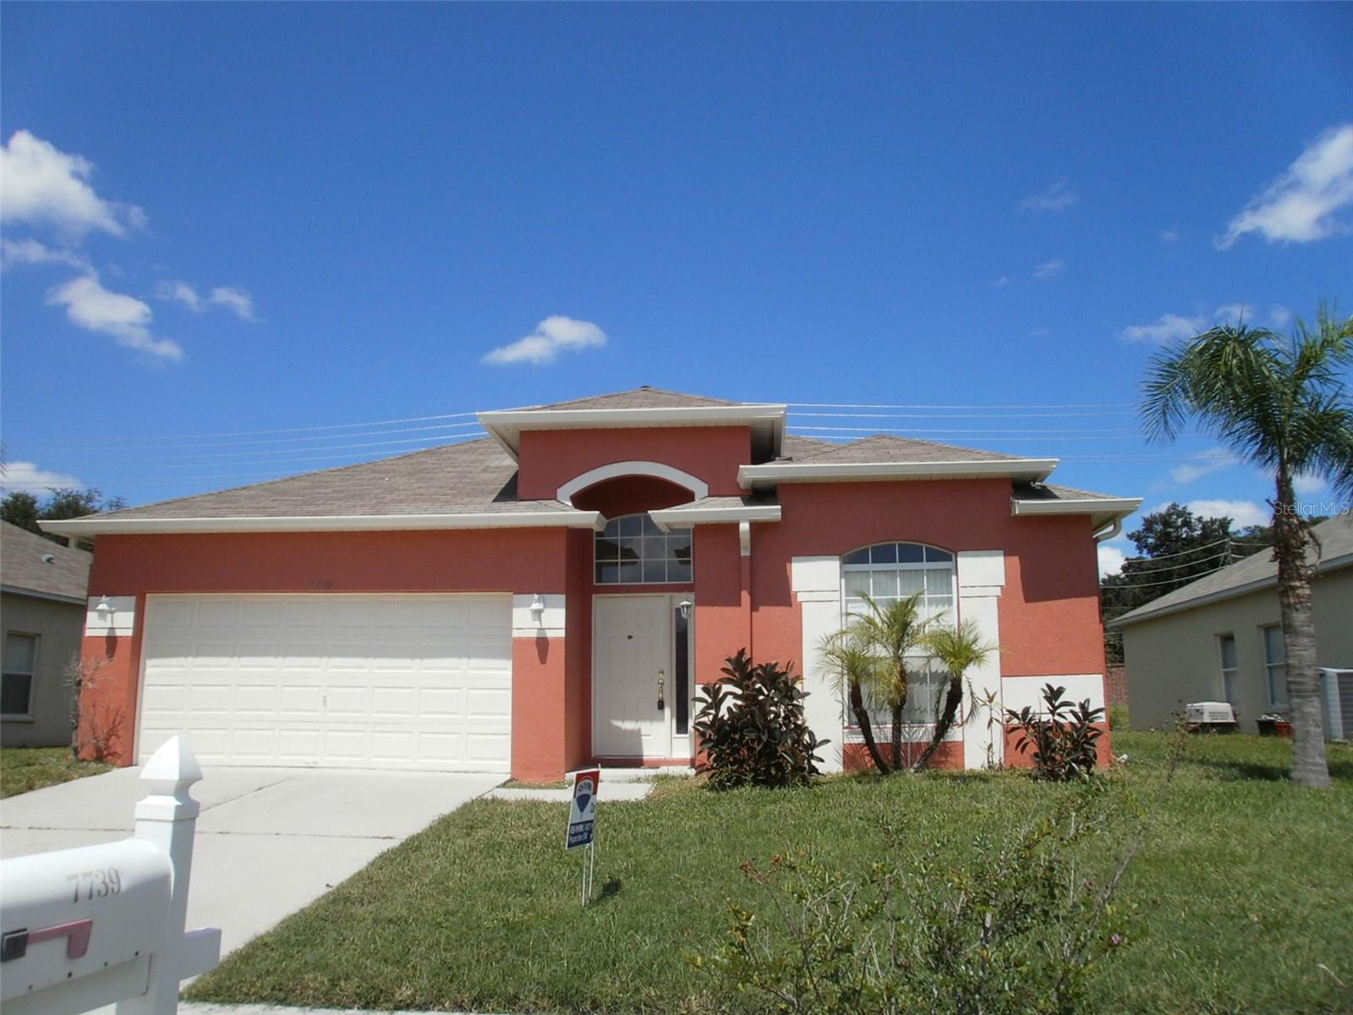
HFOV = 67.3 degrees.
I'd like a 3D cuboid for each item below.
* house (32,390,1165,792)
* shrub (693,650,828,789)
[{"bbox_3d":[-0.771,1.430,18.364,13.200,5.700,13.000,-1,-10,5],"label":"house"},{"bbox_3d":[0.911,2.276,11.023,1.420,1.460,1.300,-1,-10,5],"label":"shrub"}]

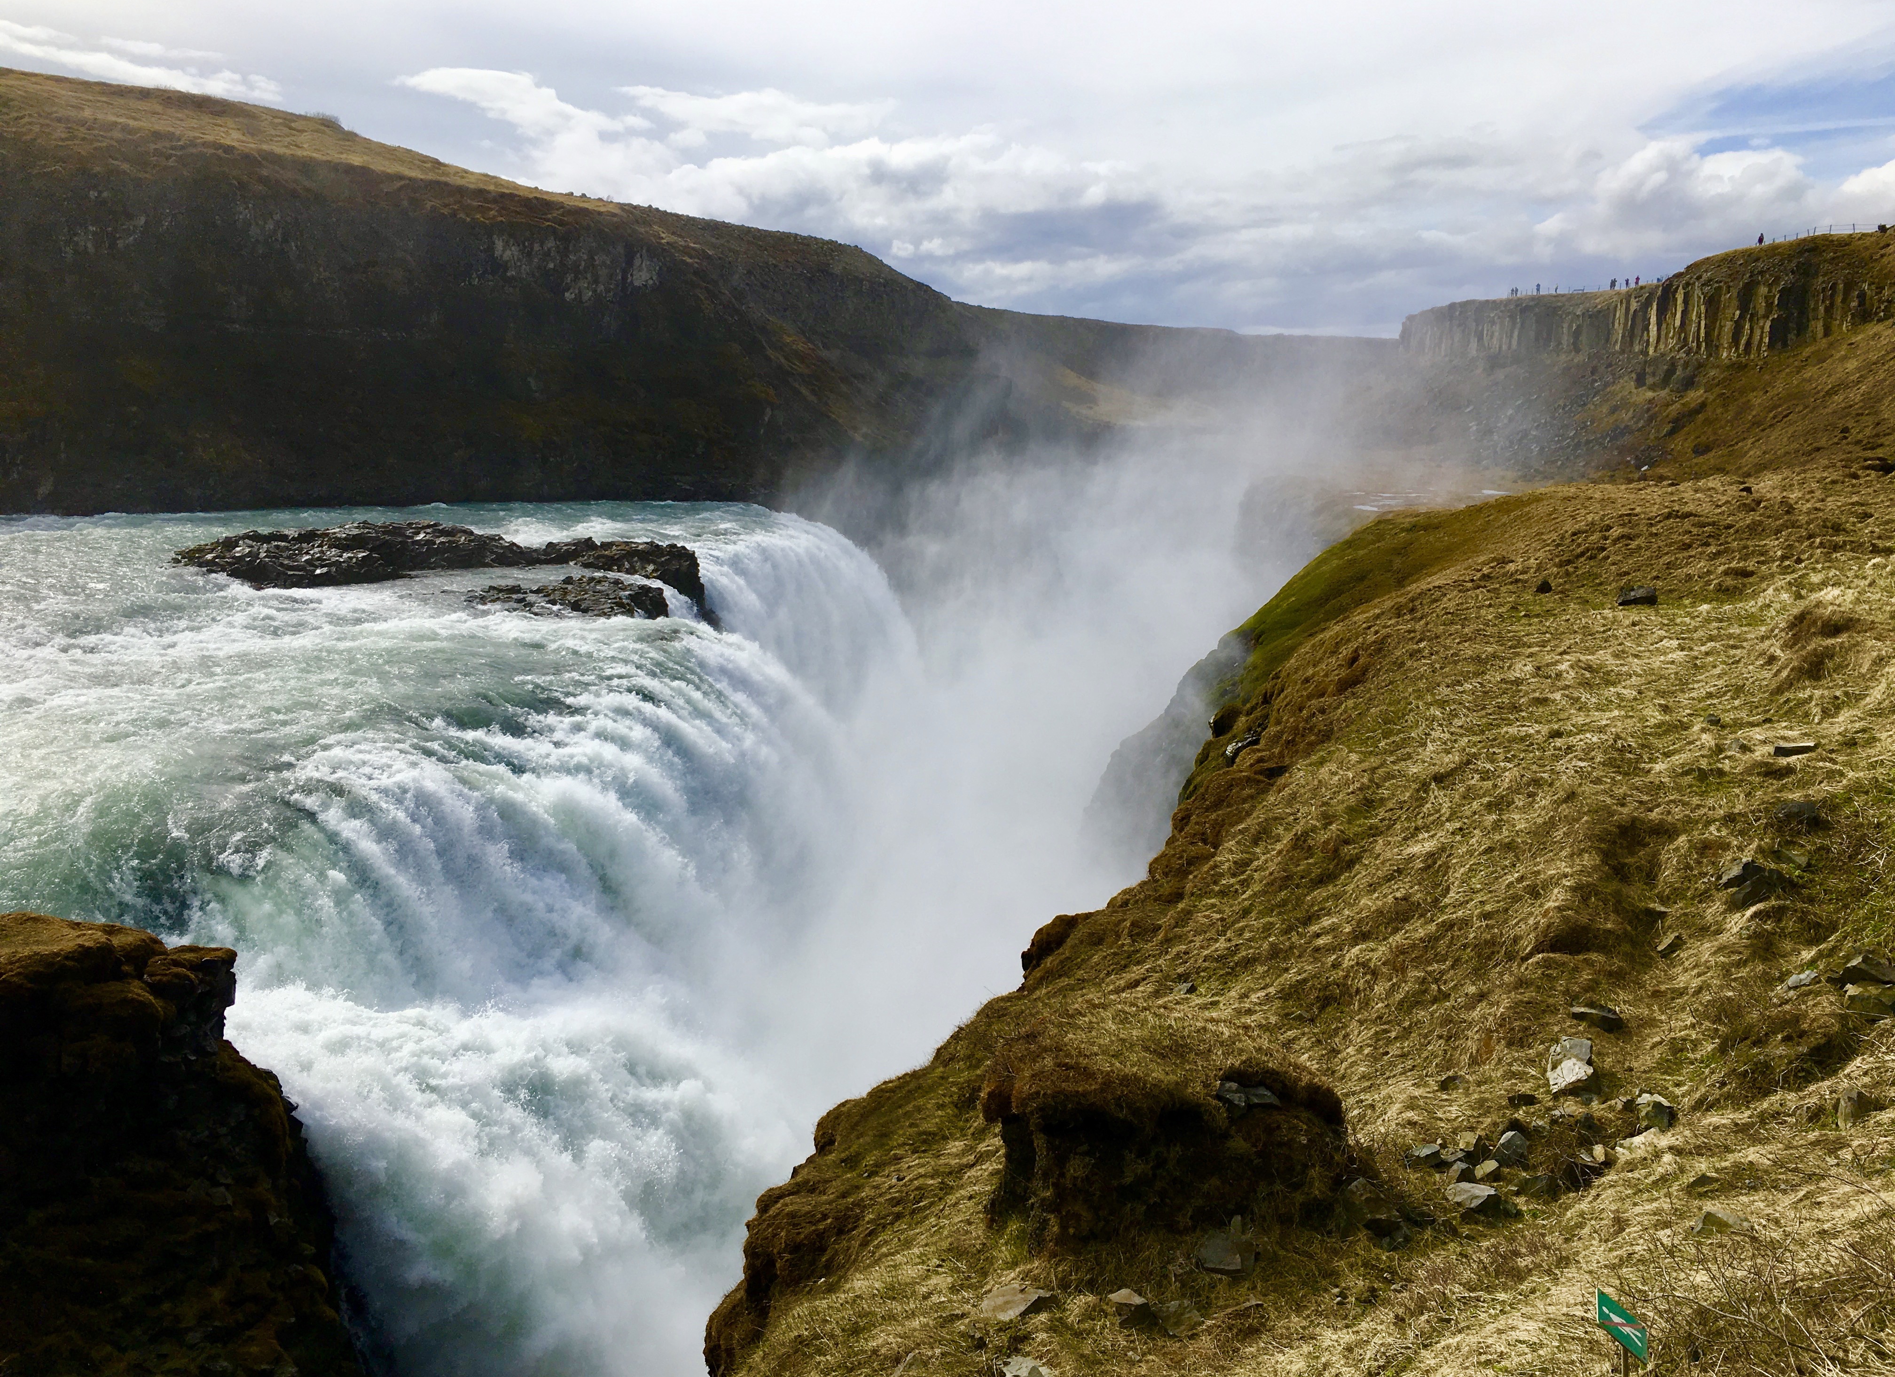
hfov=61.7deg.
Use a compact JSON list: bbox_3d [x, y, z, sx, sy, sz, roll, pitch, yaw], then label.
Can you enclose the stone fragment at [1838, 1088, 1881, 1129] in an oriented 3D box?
[{"bbox_3d":[5.860,2.700,10.200,0.240,0.190,0.200,7,14,31],"label":"stone fragment"}]

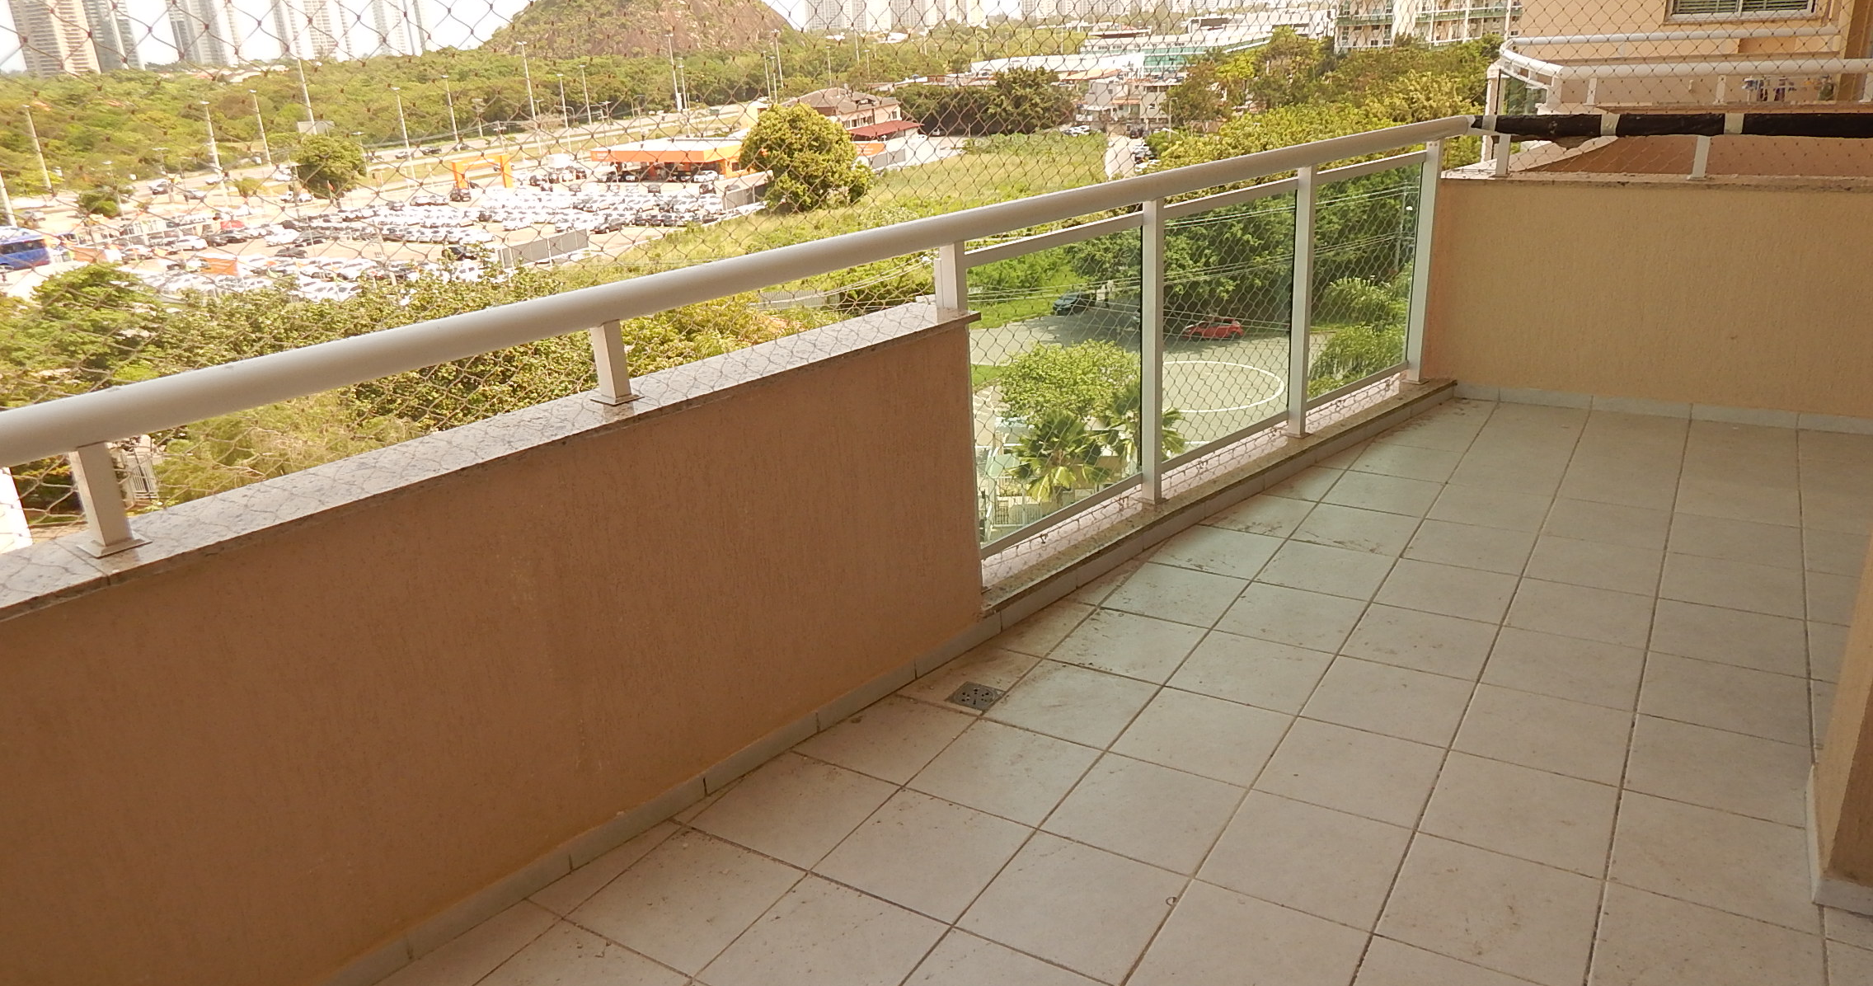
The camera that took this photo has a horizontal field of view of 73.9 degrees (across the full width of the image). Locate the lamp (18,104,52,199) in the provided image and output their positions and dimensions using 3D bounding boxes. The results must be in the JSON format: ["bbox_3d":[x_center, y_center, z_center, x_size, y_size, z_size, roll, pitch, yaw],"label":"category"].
[{"bbox_3d":[-155.074,-58.911,215.379,2.200,14.990,0.600,10,25,31],"label":"lamp"}]

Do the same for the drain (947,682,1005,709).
[{"bbox_3d":[0.093,0.496,3.011,0.108,0.010,0.102,9,24,31],"label":"drain"}]

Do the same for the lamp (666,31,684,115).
[{"bbox_3d":[-75.341,-121.554,360.513,2.800,21.360,0.600,10,25,31],"label":"lamp"}]

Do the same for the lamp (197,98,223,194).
[{"bbox_3d":[-109.835,-51.450,189.495,2.200,15.100,0.600,10,25,31],"label":"lamp"}]

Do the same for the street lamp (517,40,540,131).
[{"bbox_3d":[-79.393,-77.240,244.523,2.800,21.300,0.600,10,25,31],"label":"street lamp"}]

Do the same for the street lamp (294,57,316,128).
[{"bbox_3d":[-102.587,-61.039,205.799,2.800,20.750,0.600,10,25,31],"label":"street lamp"}]

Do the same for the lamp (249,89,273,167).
[{"bbox_3d":[-135.495,-73.101,250.246,2.200,14.870,0.600,10,25,31],"label":"lamp"}]

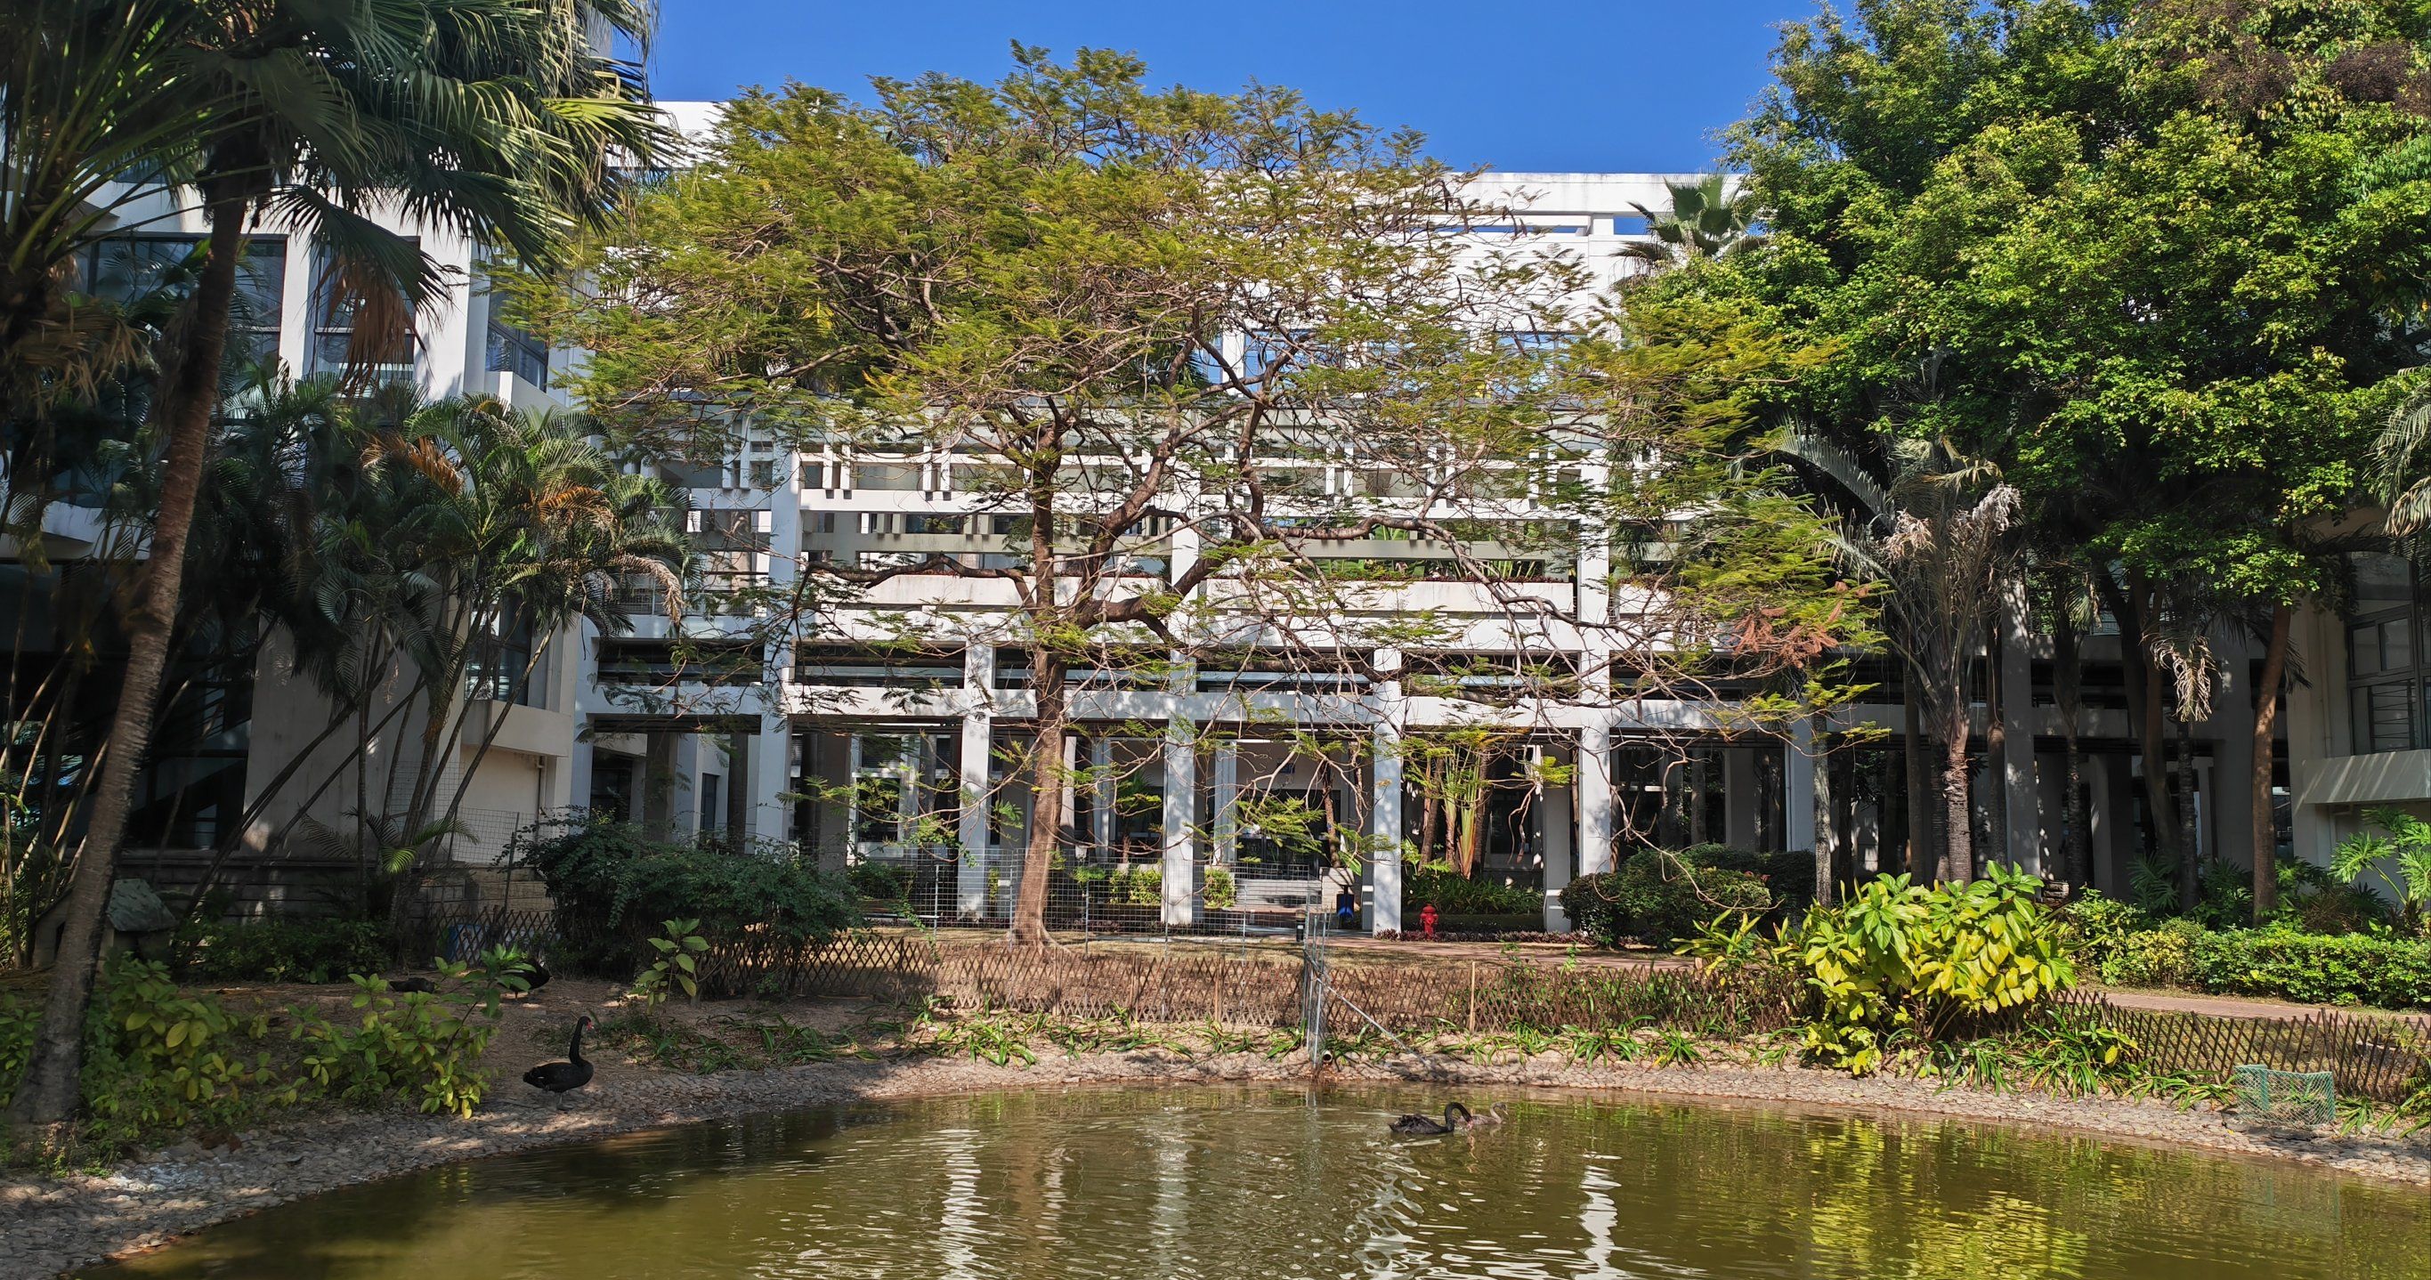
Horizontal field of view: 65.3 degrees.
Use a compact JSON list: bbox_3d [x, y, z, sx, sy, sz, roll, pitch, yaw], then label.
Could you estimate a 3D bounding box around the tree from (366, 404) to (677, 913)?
[{"bbox_3d":[-9.586,0.649,26.112,4.200,7.400,4.000,1,-6,1],"label":"tree"}]

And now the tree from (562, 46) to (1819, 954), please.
[{"bbox_3d":[-0.376,-1.833,29.999,19.300,13.400,14.000,1,-6,1],"label":"tree"}]

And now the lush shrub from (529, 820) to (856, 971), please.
[{"bbox_3d":[-6.498,3.187,23.547,3.900,1.900,2.300,1,-6,1],"label":"lush shrub"}]

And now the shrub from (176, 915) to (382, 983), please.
[{"bbox_3d":[-10.703,3.504,21.696,2.400,0.820,1.200,1,-6,1],"label":"shrub"}]

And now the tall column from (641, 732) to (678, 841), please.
[{"bbox_3d":[-12.032,3.906,41.211,0.520,3.950,0.570,1,-6,1],"label":"tall column"}]

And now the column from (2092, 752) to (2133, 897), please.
[{"bbox_3d":[19.142,4.333,40.448,0.520,4.000,0.680,1,-6,1],"label":"column"}]

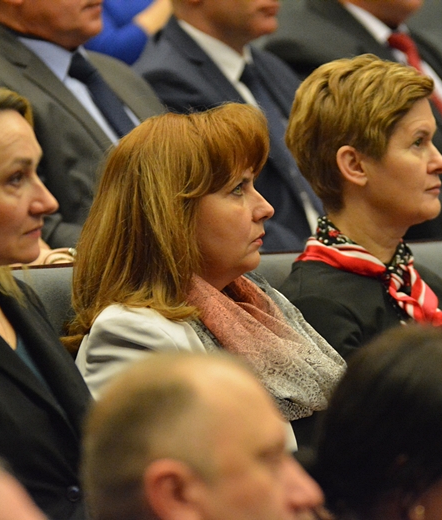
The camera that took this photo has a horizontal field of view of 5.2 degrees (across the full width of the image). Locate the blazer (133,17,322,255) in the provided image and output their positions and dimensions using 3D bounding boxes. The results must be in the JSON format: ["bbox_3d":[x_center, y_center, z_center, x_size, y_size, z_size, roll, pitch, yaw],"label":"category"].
[{"bbox_3d":[0.080,-0.105,8.200,0.390,0.620,0.500,-7,-2,32],"label":"blazer"}]

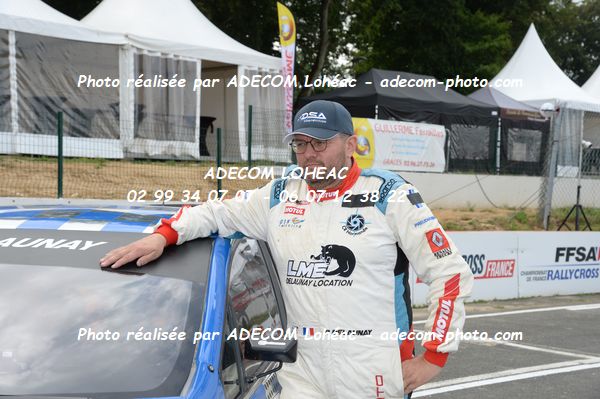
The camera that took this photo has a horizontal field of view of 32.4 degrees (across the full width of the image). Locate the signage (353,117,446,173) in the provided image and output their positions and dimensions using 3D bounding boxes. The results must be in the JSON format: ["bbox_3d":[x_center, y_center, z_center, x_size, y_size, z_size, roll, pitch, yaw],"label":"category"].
[{"bbox_3d":[2.140,-1.147,22.450,2.840,1.070,0.060,0,2,-37],"label":"signage"}]

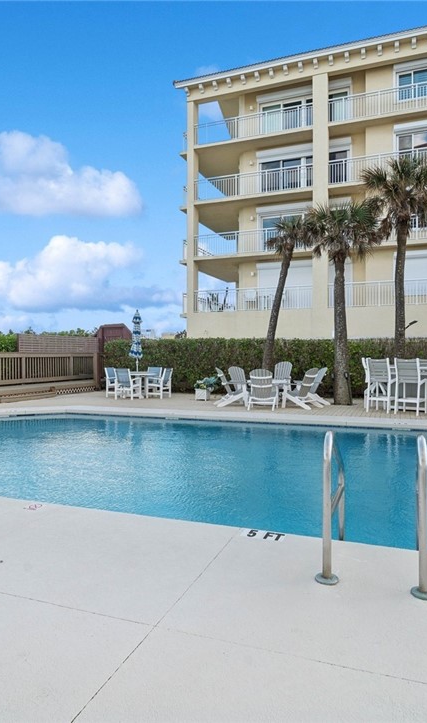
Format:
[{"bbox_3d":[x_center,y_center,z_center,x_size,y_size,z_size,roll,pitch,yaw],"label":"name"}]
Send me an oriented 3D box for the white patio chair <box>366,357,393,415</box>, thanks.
[{"bbox_3d":[3.851,0.551,10.337,0.510,1.220,0.630,0,0,37],"label":"white patio chair"}]

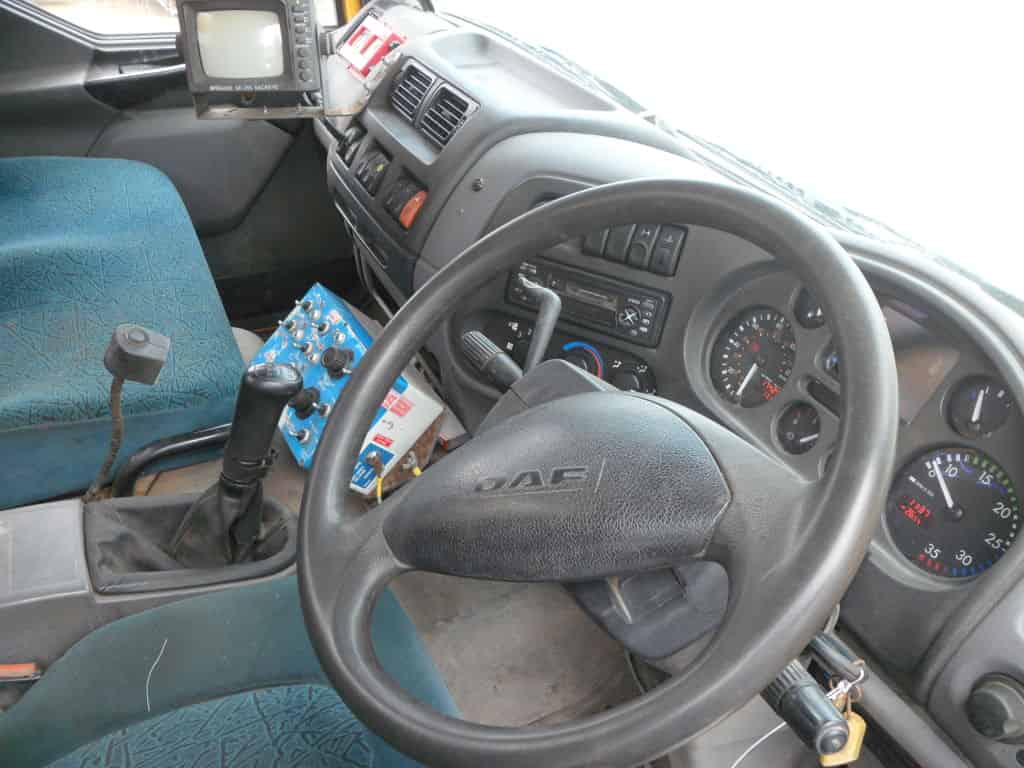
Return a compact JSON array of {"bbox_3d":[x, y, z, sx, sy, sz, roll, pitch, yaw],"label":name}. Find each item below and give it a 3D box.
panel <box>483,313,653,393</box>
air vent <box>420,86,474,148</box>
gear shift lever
[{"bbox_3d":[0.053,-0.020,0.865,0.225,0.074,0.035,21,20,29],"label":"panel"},{"bbox_3d":[-0.069,-0.314,0.953,0.030,0.063,0.069,17,24,-44],"label":"air vent"},{"bbox_3d":[-0.316,0.093,0.920,0.115,0.250,0.085,-10,40,-31],"label":"gear shift lever"}]

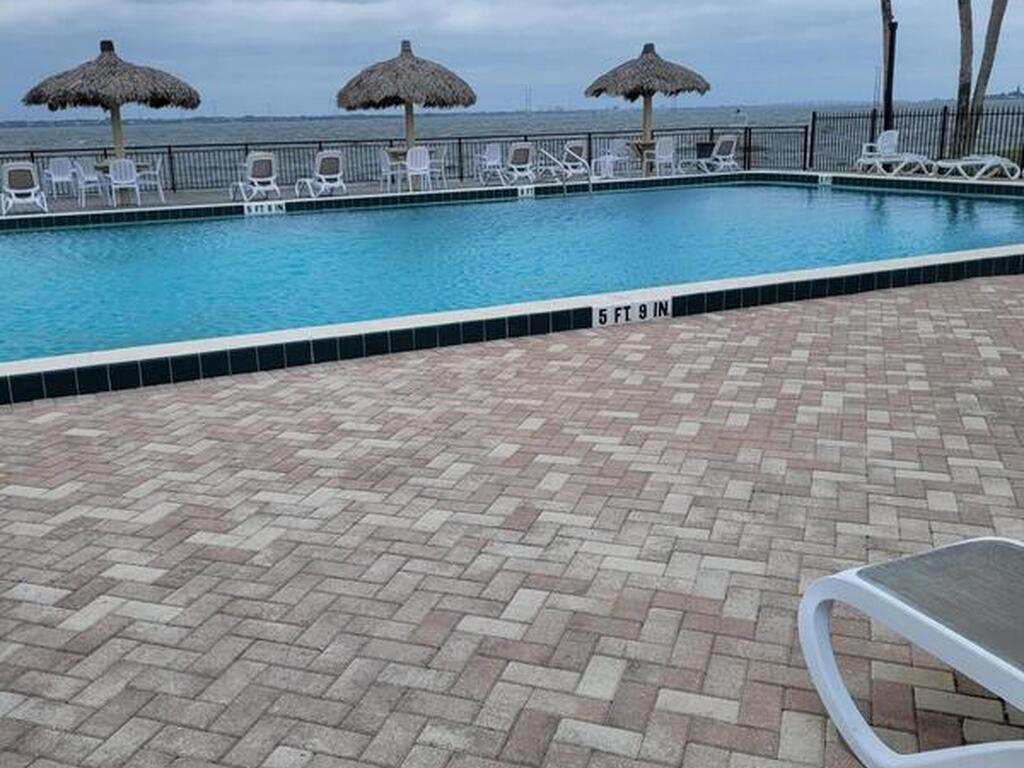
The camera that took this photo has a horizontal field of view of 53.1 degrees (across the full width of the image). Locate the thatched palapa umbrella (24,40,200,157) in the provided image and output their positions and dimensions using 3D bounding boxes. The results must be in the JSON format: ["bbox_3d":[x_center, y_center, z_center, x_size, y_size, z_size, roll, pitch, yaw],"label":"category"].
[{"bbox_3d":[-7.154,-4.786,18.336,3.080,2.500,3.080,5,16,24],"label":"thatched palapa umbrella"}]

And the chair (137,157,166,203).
[{"bbox_3d":[-6.604,-3.703,18.647,0.570,0.820,0.570,-7,16,-21],"label":"chair"}]

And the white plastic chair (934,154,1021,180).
[{"bbox_3d":[8.673,-4.027,19.065,1.480,0.420,0.640,6,17,28],"label":"white plastic chair"}]

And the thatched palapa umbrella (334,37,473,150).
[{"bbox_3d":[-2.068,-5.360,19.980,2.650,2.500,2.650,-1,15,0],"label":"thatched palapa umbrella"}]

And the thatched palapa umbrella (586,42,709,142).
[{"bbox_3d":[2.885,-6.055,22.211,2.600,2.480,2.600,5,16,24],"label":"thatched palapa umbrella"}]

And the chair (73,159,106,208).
[{"bbox_3d":[-7.501,-3.584,18.289,0.570,0.820,0.570,-9,16,-25],"label":"chair"}]

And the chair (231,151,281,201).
[{"bbox_3d":[-4.799,-3.900,19.104,0.640,0.870,1.380,-9,16,-26],"label":"chair"}]

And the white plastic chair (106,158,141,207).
[{"bbox_3d":[-6.911,-3.577,18.223,0.560,0.810,0.570,-8,16,-24],"label":"white plastic chair"}]

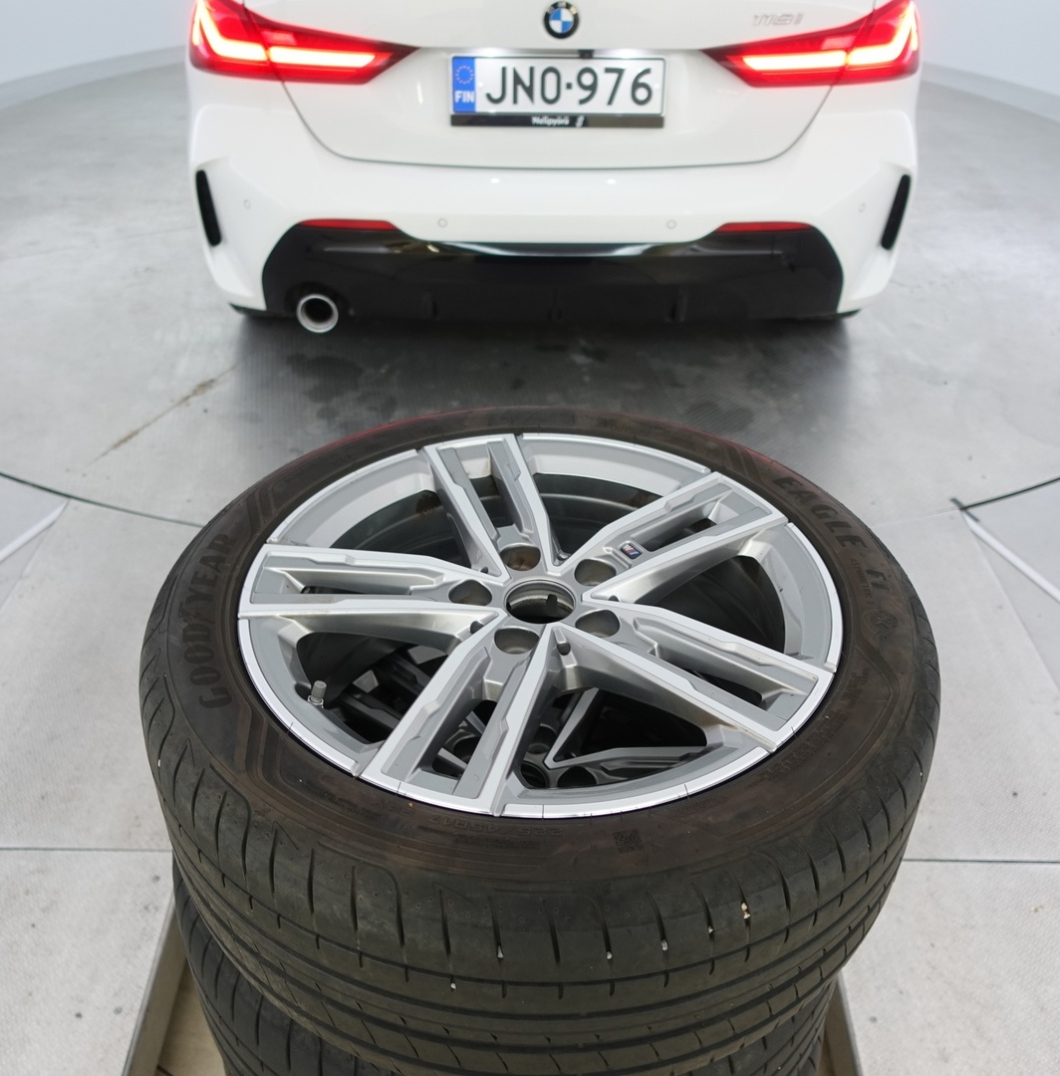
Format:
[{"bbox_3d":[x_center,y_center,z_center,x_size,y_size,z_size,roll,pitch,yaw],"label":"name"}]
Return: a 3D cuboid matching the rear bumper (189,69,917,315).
[{"bbox_3d":[0.054,-0.815,2.524,1.760,0.510,0.450,0,36,-1],"label":"rear bumper"}]

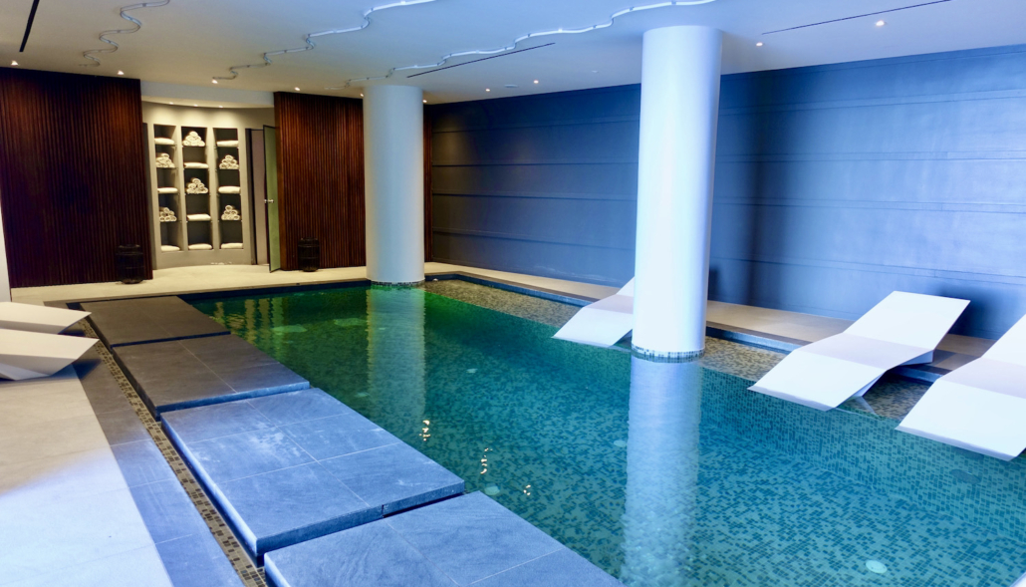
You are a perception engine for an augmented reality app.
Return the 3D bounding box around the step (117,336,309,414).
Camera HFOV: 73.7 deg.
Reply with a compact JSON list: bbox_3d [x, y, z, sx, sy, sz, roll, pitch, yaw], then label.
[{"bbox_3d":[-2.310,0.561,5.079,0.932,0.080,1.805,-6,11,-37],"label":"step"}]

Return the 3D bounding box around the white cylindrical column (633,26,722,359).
[{"bbox_3d":[1.455,-0.851,6.125,0.651,2.809,0.651,1,9,0],"label":"white cylindrical column"}]

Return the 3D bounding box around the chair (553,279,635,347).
[{"bbox_3d":[1.254,0.136,7.237,0.735,0.720,2.050,8,11,37],"label":"chair"}]

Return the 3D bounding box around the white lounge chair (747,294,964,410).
[{"bbox_3d":[2.769,0.457,5.382,2.050,0.720,0.735,-5,11,-35],"label":"white lounge chair"}]

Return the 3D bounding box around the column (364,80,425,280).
[{"bbox_3d":[-1.747,-1.554,10.151,0.848,2.828,0.848,1,9,0],"label":"column"}]

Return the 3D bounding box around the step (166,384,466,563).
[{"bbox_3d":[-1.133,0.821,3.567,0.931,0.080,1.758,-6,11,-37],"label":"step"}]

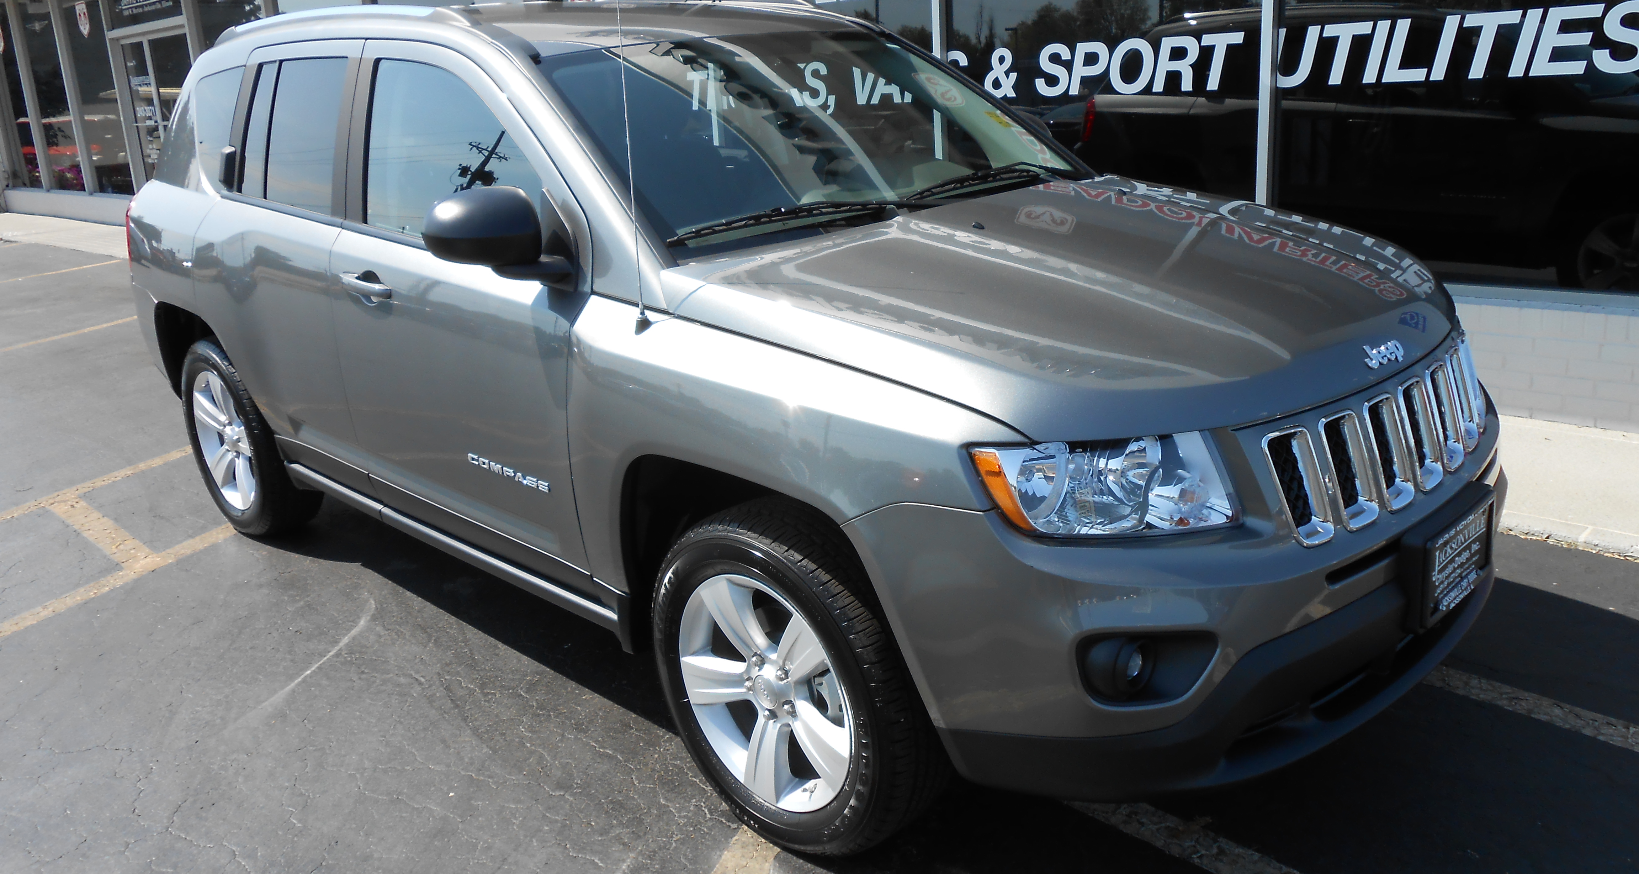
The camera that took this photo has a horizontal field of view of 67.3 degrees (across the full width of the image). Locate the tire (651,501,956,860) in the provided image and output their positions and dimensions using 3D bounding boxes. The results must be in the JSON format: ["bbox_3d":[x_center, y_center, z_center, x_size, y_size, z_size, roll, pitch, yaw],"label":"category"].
[{"bbox_3d":[-0.040,0.461,2.387,0.685,0.685,0.220,15,25,43],"label":"tire"}]

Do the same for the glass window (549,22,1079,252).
[{"bbox_3d":[0.013,-0.756,3.001,1.410,0.120,0.740,-20,60,-42],"label":"glass window"}]

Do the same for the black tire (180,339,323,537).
[{"bbox_3d":[-1.905,-0.009,4.142,0.685,0.685,0.220,14,25,42],"label":"black tire"}]

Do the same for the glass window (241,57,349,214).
[{"bbox_3d":[-1.468,-0.838,3.420,0.575,0.410,0.050,14,7,43],"label":"glass window"}]

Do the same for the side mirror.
[{"bbox_3d":[-0.605,-0.388,2.377,0.200,0.205,0.245,14,24,43],"label":"side mirror"}]

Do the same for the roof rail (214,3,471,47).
[{"bbox_3d":[-1.391,-1.154,3.450,1.600,0.078,0.050,14,24,43],"label":"roof rail"}]

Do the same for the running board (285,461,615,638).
[{"bbox_3d":[-1.013,0.238,3.158,1.670,0.085,0.075,14,24,43],"label":"running board"}]

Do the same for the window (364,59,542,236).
[{"bbox_3d":[-0.832,-0.646,2.809,0.830,0.450,0.050,14,6,42],"label":"window"}]

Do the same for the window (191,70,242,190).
[{"bbox_3d":[-1.873,-0.957,3.815,0.060,0.370,0.490,7,6,-40],"label":"window"}]

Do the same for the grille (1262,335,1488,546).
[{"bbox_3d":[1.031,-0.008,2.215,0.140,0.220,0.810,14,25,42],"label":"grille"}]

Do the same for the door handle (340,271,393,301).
[{"bbox_3d":[-1.110,-0.368,3.001,0.250,0.048,0.050,14,24,43],"label":"door handle"}]

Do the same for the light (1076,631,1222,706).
[{"bbox_3d":[0.512,0.368,1.942,0.210,0.135,0.120,-15,22,-33],"label":"light"}]

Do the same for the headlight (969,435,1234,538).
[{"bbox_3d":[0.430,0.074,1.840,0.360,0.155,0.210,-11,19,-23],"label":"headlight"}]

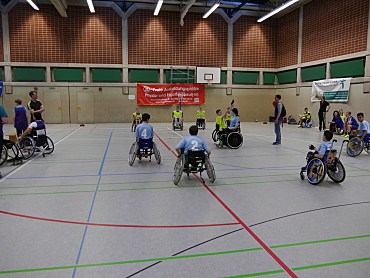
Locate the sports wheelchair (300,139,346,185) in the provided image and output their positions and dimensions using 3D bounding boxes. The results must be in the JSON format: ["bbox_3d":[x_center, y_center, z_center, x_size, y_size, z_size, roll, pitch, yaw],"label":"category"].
[{"bbox_3d":[2.747,0.441,5.906,0.620,0.870,0.820,-3,8,-21],"label":"sports wheelchair"}]

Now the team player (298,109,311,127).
[{"bbox_3d":[7.420,-1.329,18.519,0.760,1.170,0.500,-2,8,-14],"label":"team player"}]

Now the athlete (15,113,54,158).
[{"bbox_3d":[-4.149,-0.103,8.219,0.920,1.220,0.840,4,9,26],"label":"athlete"}]

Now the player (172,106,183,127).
[{"bbox_3d":[-0.380,-1.173,16.053,0.580,1.200,0.750,0,7,-2],"label":"player"}]

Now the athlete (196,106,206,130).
[{"bbox_3d":[0.908,-1.202,16.994,0.600,1.270,0.900,1,7,3],"label":"athlete"}]

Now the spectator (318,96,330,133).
[{"bbox_3d":[7.262,-1.294,15.598,0.370,1.790,0.540,-1,8,-14],"label":"spectator"}]

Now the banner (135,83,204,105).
[{"bbox_3d":[-0.936,-3.225,21.608,4.950,1.500,0.050,-1,8,-12],"label":"banner"}]

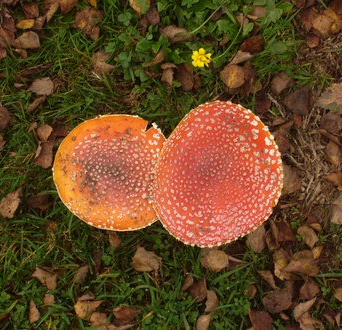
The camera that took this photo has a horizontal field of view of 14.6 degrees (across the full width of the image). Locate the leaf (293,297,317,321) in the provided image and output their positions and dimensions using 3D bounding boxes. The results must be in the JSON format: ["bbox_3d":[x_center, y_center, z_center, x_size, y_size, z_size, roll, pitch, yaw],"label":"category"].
[{"bbox_3d":[0.157,0.169,1.568,0.014,0.013,0.034,42,85,5],"label":"leaf"}]

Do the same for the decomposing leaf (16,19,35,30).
[{"bbox_3d":[-0.166,-0.162,1.526,0.023,0.007,0.013,-8,81,-1],"label":"decomposing leaf"}]

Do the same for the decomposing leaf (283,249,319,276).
[{"bbox_3d":[0.154,0.116,1.574,0.041,0.014,0.029,-6,83,-1],"label":"decomposing leaf"}]

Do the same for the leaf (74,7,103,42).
[{"bbox_3d":[-0.096,-0.161,1.526,0.029,0.010,0.037,-29,82,-4],"label":"leaf"}]

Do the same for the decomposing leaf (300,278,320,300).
[{"bbox_3d":[0.163,0.148,1.572,0.022,0.010,0.025,6,83,1],"label":"decomposing leaf"}]

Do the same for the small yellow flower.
[{"bbox_3d":[0.036,-0.126,1.581,0.024,0.012,0.024,0,80,0],"label":"small yellow flower"}]

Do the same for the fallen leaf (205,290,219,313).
[{"bbox_3d":[0.049,0.160,1.561,0.016,0.012,0.026,0,80,0],"label":"fallen leaf"}]

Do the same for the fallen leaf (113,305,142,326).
[{"bbox_3d":[-0.048,0.167,1.477,0.031,0.012,0.022,0,81,0],"label":"fallen leaf"}]

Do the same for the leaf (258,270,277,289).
[{"bbox_3d":[0.115,0.135,1.574,0.013,0.010,0.028,-43,85,-5],"label":"leaf"}]

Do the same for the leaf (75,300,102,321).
[{"bbox_3d":[-0.096,0.170,1.553,0.034,0.012,0.023,-21,82,-3],"label":"leaf"}]

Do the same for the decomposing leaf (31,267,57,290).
[{"bbox_3d":[-0.148,0.133,1.566,0.034,0.014,0.021,39,83,6],"label":"decomposing leaf"}]

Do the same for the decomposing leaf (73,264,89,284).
[{"bbox_3d":[-0.106,0.129,1.574,0.014,0.010,0.024,32,84,4],"label":"decomposing leaf"}]

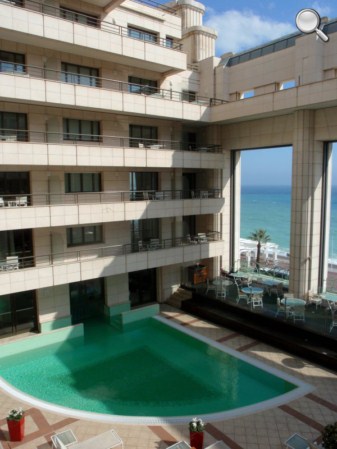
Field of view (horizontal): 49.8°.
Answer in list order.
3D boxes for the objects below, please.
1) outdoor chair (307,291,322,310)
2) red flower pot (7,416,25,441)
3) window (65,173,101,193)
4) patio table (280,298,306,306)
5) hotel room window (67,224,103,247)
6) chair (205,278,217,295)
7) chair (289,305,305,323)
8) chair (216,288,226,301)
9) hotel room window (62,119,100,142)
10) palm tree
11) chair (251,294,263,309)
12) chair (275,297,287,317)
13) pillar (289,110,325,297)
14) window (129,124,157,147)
[{"bbox_3d":[7.758,4.009,19.334,0.580,0.890,0.570,3,7,30],"label":"outdoor chair"},{"bbox_3d":[-4.814,6.475,11.514,0.380,0.670,0.380,-1,6,2],"label":"red flower pot"},{"bbox_3d":[-4.733,-2.351,20.474,2.200,1.091,0.150,-5,7,-37],"label":"window"},{"bbox_3d":[6.221,4.218,18.065,1.220,0.740,1.220,-1,6,0],"label":"patio table"},{"bbox_3d":[-4.708,0.678,20.772,2.191,1.086,0.150,-5,7,-37],"label":"hotel room window"},{"bbox_3d":[2.584,3.786,22.086,0.580,0.880,0.560,-1,6,2],"label":"chair"},{"bbox_3d":[6.181,4.209,17.471,0.560,0.880,0.580,-1,6,-4],"label":"chair"},{"bbox_3d":[3.065,3.867,21.231,0.560,0.880,0.580,0,6,4],"label":"chair"},{"bbox_3d":[-4.891,-5.320,20.643,2.250,1.180,0.150,-5,7,-35],"label":"hotel room window"},{"bbox_3d":[17.144,5.318,68.460,4.000,9.000,4.000,0,6,11],"label":"palm tree"},{"bbox_3d":[4.728,4.017,19.620,0.570,0.880,0.580,-2,6,-8],"label":"chair"},{"bbox_3d":[5.639,4.139,18.227,0.580,0.880,0.560,0,6,5],"label":"chair"},{"bbox_3d":[7.831,-0.979,20.423,1.000,10.480,1.600,-6,8,-42],"label":"pillar"},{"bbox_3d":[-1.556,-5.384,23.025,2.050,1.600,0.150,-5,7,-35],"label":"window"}]

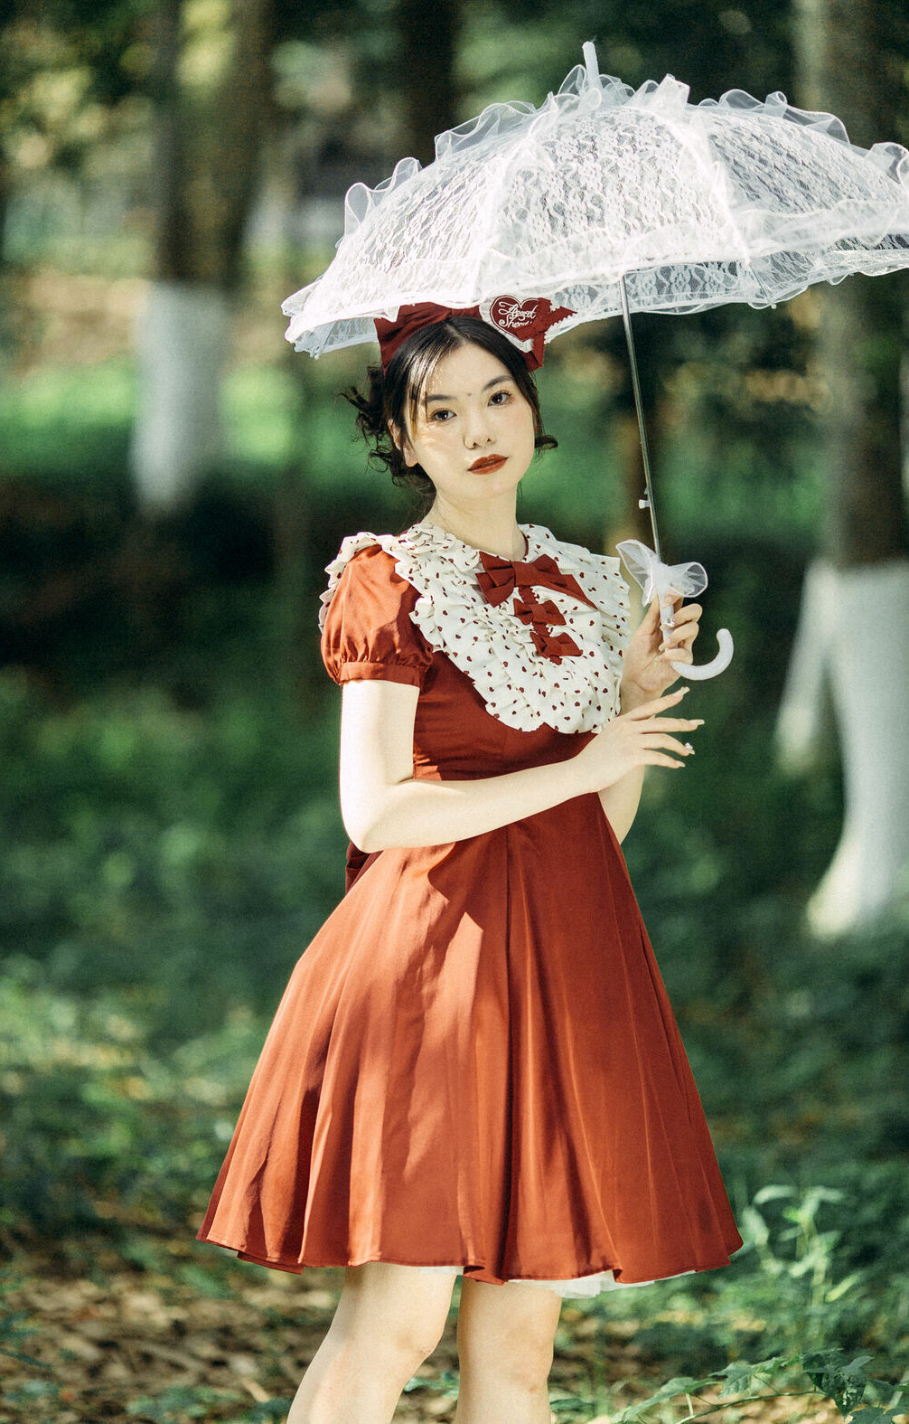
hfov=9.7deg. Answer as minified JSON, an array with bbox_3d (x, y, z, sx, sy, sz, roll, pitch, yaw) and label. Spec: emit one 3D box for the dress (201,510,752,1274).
[{"bbox_3d":[0.017,0.212,5.820,0.580,0.820,0.530,-1,3,-28],"label":"dress"}]

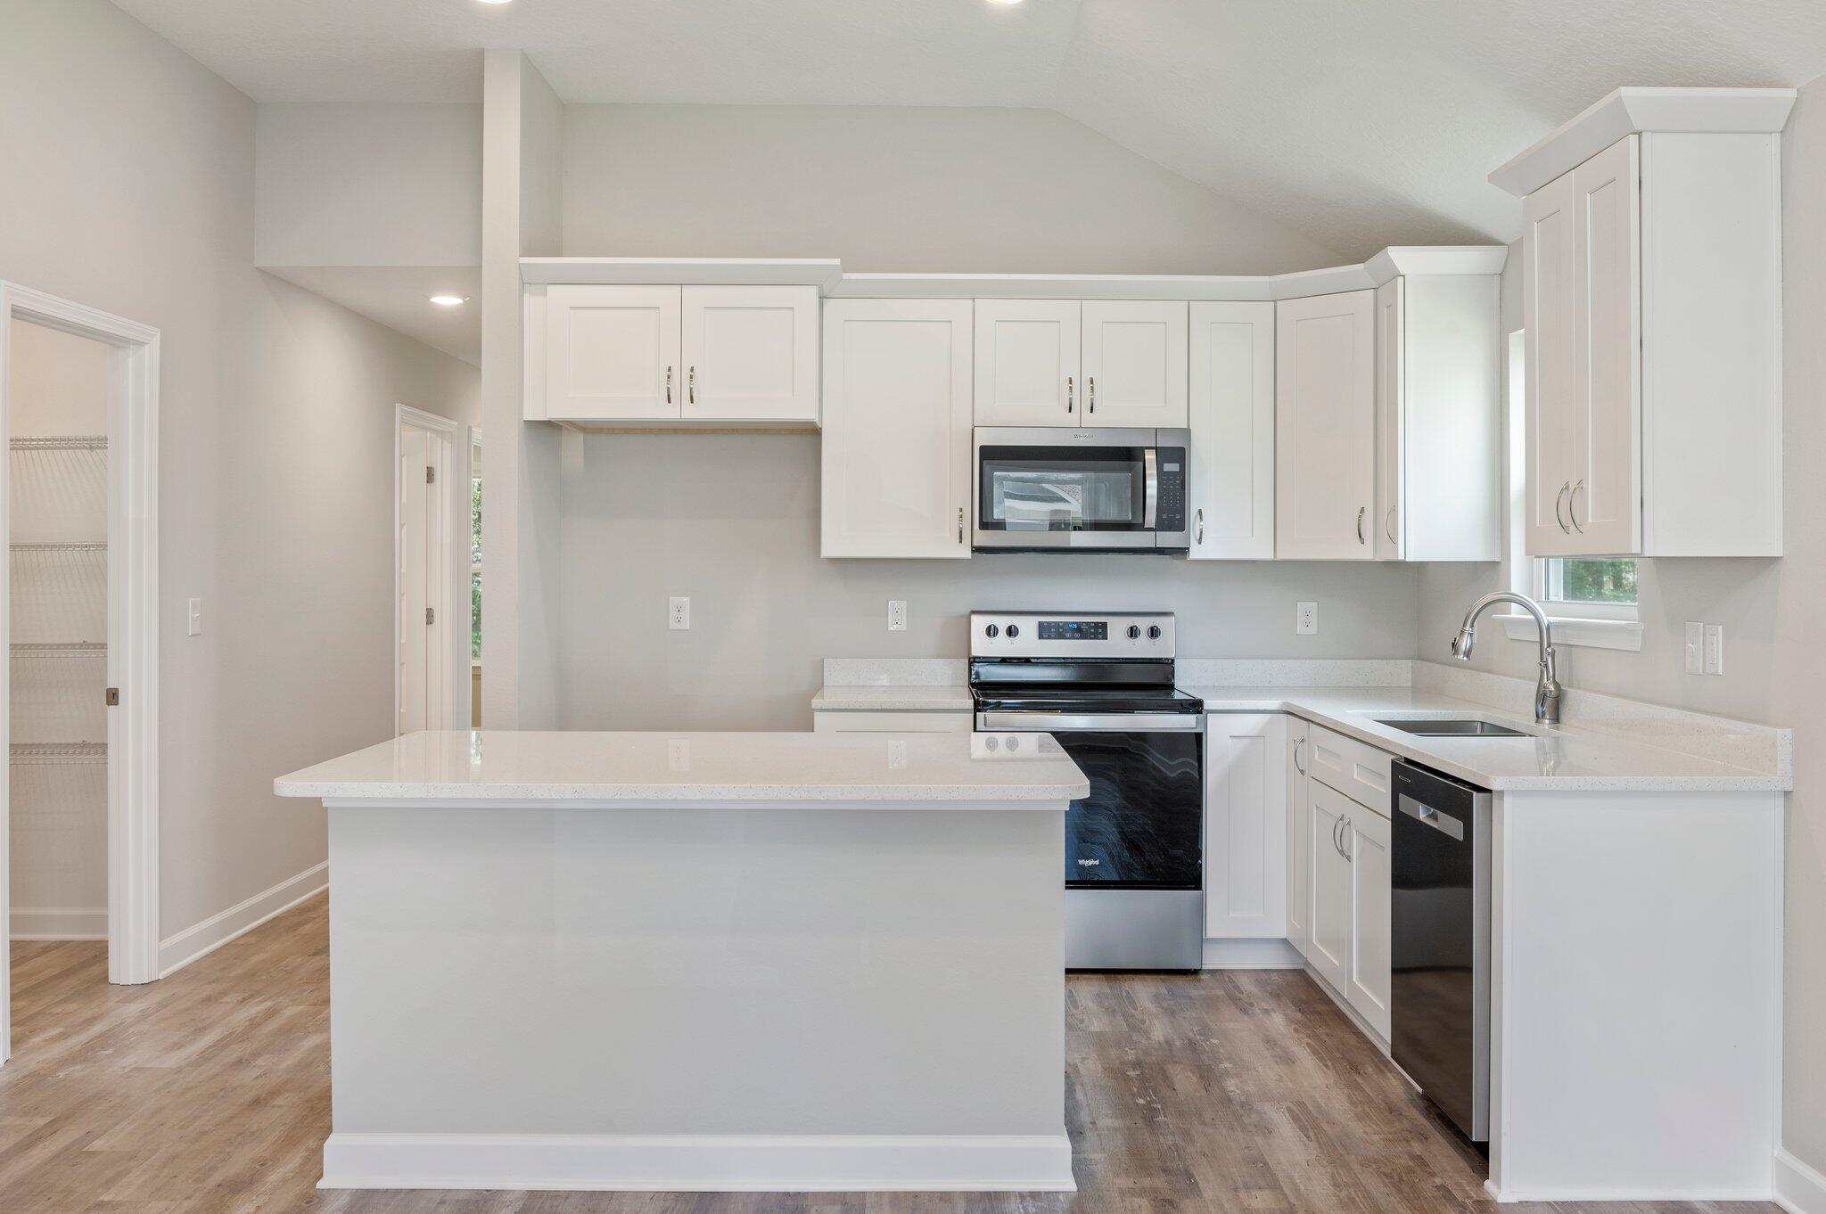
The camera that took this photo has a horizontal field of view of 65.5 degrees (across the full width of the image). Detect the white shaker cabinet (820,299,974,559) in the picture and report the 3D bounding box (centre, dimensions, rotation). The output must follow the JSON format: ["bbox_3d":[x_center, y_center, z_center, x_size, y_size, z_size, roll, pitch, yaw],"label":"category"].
[{"bbox_3d":[-0.055,-0.626,5.153,0.528,0.912,0.330,0,2,0],"label":"white shaker cabinet"}]

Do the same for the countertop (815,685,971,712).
[{"bbox_3d":[-0.064,0.317,5.037,0.545,0.031,0.648,0,2,0],"label":"countertop"}]

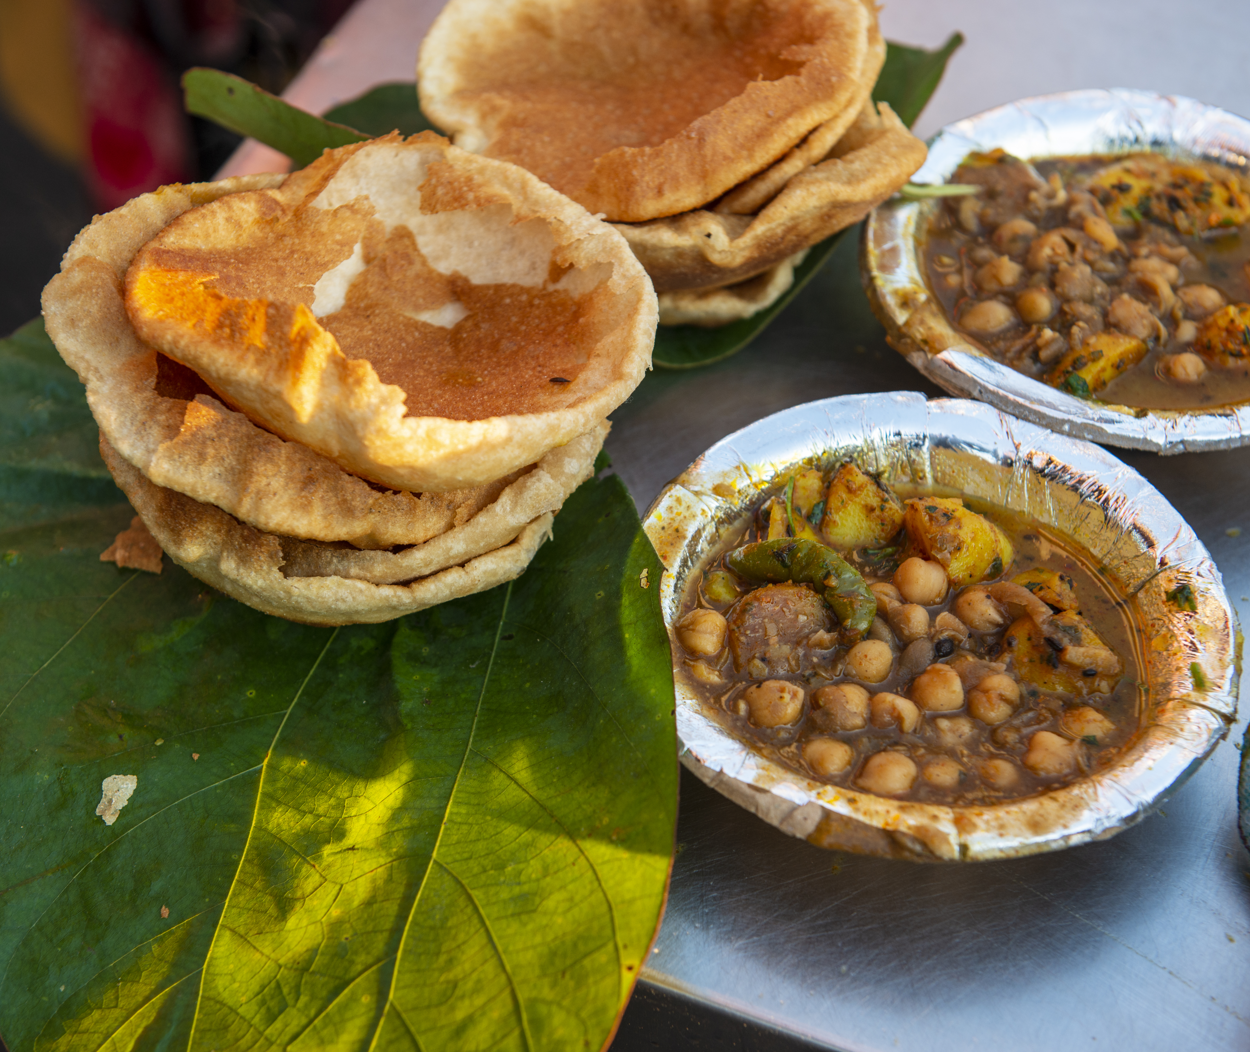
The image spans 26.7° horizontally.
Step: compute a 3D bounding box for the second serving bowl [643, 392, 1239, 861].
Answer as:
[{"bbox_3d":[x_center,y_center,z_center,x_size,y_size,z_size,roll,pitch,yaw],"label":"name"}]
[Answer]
[{"bbox_3d":[0.066,0.030,0.596,0.137,0.038,0.137,2,45,-2],"label":"second serving bowl"}]

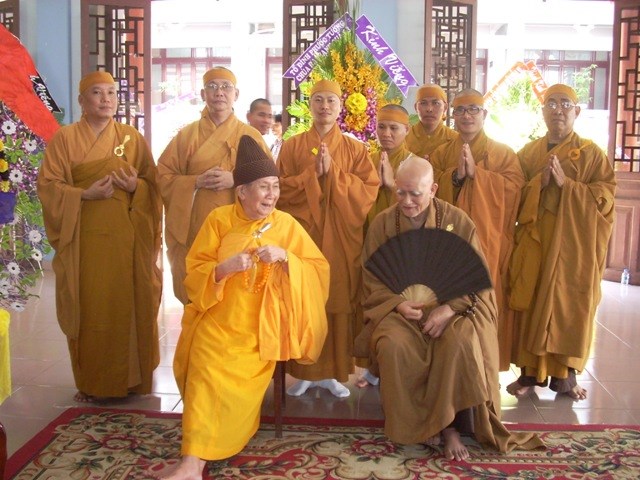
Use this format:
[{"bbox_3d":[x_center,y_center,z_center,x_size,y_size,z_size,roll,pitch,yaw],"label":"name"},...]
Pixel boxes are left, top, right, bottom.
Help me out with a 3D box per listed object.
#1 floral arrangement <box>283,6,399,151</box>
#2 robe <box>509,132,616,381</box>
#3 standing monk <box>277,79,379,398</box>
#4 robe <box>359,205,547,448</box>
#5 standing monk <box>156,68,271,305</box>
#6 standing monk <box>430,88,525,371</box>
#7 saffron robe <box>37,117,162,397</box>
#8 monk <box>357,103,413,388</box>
[{"bbox_3d":[0.195,-1.161,5.701,1.000,1.550,0.500,1,7,3],"label":"floral arrangement"},{"bbox_3d":[1.304,0.068,3.757,0.560,1.280,0.450,4,8,20],"label":"robe"},{"bbox_3d":[0.038,-0.005,3.485,0.500,1.601,0.400,1,7,1],"label":"standing monk"},{"bbox_3d":[0.562,0.337,3.053,0.680,1.039,0.640,2,7,10],"label":"robe"},{"bbox_3d":[-0.545,-0.048,3.541,0.540,1.661,0.400,0,7,-7],"label":"standing monk"},{"bbox_3d":[0.866,-0.024,3.867,0.520,1.600,0.450,3,8,18],"label":"standing monk"},{"bbox_3d":[-1.141,0.060,3.590,0.600,1.380,0.450,-1,8,-18],"label":"saffron robe"},{"bbox_3d":[0.404,0.027,3.670,0.460,1.500,0.380,3,7,17],"label":"monk"}]

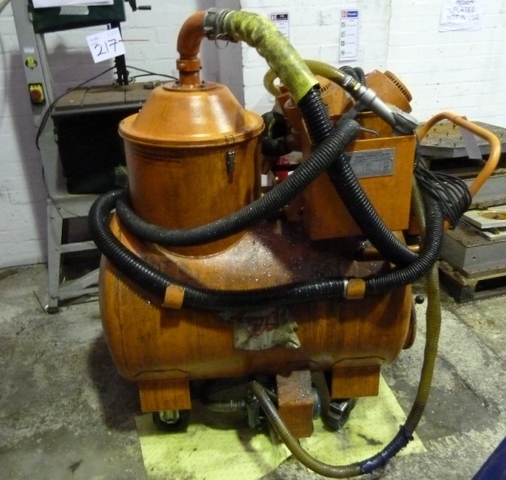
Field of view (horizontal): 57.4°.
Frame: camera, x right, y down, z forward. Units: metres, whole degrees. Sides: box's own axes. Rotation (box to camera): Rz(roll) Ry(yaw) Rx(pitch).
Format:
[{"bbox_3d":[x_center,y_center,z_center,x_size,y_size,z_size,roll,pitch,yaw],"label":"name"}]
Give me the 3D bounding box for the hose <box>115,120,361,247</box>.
[{"bbox_3d":[-0.082,-0.187,1.291,0.706,0.323,0.360,-3,22,-3],"label":"hose"}]

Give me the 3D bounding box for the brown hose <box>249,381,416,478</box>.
[{"bbox_3d":[0.236,0.573,1.457,0.473,0.168,0.275,-3,22,-3],"label":"brown hose"}]

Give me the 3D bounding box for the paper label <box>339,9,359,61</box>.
[{"bbox_3d":[0.580,-1.228,2.773,0.105,0.280,0.004,-6,22,-11],"label":"paper label"}]

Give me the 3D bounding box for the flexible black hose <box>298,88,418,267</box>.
[{"bbox_3d":[0.304,-0.151,1.257,0.401,0.554,0.142,-3,22,-3],"label":"flexible black hose"}]

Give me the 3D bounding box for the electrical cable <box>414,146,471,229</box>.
[{"bbox_3d":[0.602,-0.164,1.467,0.190,0.250,0.180,-3,22,-3],"label":"electrical cable"}]

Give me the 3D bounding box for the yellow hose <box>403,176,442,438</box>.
[{"bbox_3d":[0.480,0.197,1.398,0.122,0.683,0.356,-3,22,-3],"label":"yellow hose"}]

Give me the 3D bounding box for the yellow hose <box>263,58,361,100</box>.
[{"bbox_3d":[0.165,-0.460,1.339,0.255,0.122,0.276,-3,22,-3],"label":"yellow hose"}]

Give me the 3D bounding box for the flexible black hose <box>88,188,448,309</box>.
[{"bbox_3d":[0.066,-0.008,1.433,1.118,0.284,0.409,-3,22,-3],"label":"flexible black hose"}]

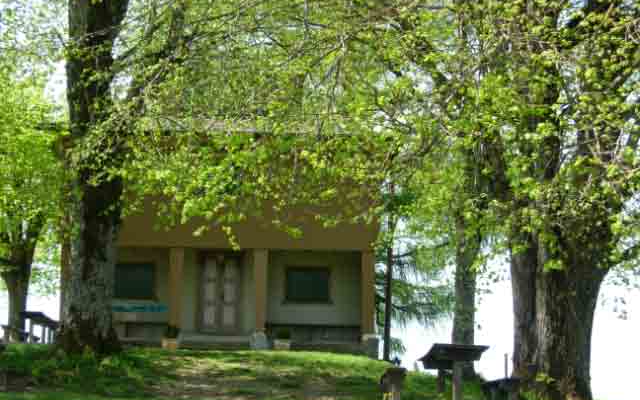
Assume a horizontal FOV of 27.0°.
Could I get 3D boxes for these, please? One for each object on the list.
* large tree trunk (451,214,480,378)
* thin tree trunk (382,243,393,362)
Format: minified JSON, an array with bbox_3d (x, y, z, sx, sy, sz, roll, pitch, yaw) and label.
[{"bbox_3d":[2.514,1.667,23.000,0.460,2.800,0.440,-1,-9,1],"label":"large tree trunk"},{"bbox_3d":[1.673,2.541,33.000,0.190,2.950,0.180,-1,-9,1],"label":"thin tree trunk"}]

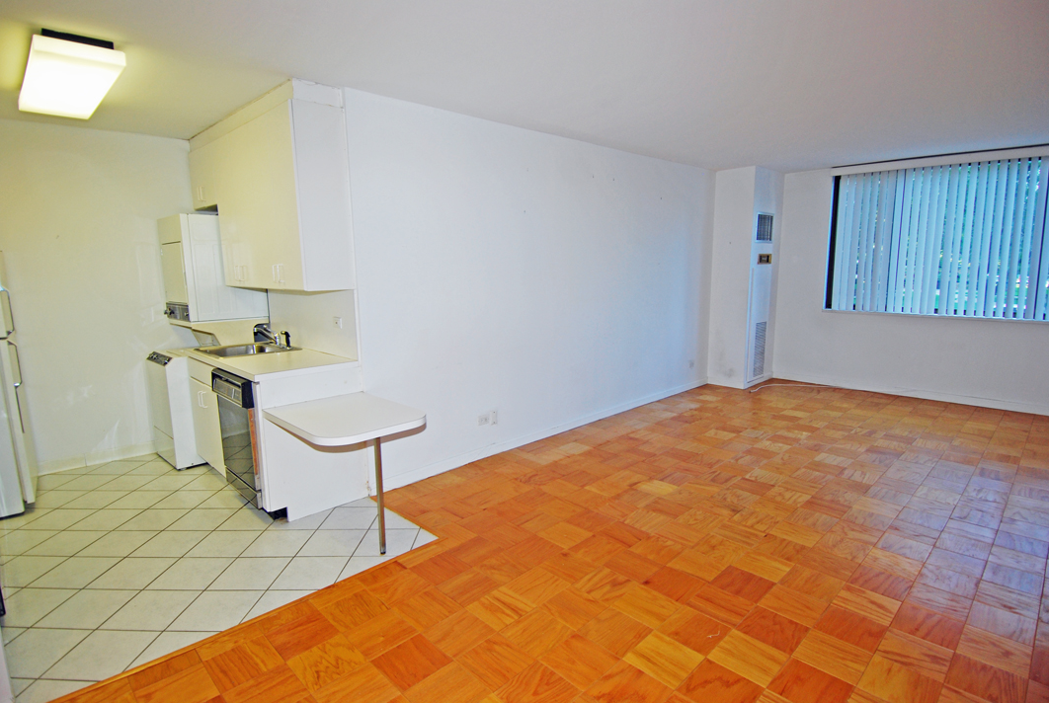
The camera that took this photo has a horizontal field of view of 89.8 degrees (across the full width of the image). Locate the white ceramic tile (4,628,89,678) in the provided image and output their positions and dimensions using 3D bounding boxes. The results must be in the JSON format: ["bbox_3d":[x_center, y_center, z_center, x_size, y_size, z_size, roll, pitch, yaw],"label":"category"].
[{"bbox_3d":[-1.992,1.230,2.129,0.300,0.010,0.300,0,9,0],"label":"white ceramic tile"}]

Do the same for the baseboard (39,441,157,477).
[{"bbox_3d":[-3.389,0.850,4.205,0.755,0.102,0.015,-9,13,-44],"label":"baseboard"}]

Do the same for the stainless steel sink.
[{"bbox_3d":[-2.105,0.070,4.014,0.550,0.170,0.620,-9,12,-44],"label":"stainless steel sink"}]

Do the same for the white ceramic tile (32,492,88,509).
[{"bbox_3d":[-3.205,1.019,3.599,0.300,0.010,0.300,0,9,0],"label":"white ceramic tile"}]

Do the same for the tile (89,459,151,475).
[{"bbox_3d":[-3.179,0.917,4.130,0.298,0.010,0.298,0,9,-1],"label":"tile"}]

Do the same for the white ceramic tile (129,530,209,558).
[{"bbox_3d":[-2.003,1.101,3.007,0.300,0.010,0.300,0,9,0],"label":"white ceramic tile"}]

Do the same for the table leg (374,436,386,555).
[{"bbox_3d":[-0.775,0.781,2.818,0.033,0.667,0.033,-9,12,-44],"label":"table leg"}]

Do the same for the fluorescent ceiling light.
[{"bbox_3d":[-2.439,-1.440,2.807,0.335,0.105,1.250,-9,13,-44],"label":"fluorescent ceiling light"}]

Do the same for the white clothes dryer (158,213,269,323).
[{"bbox_3d":[-2.629,-0.696,4.459,0.598,0.820,0.587,7,11,41],"label":"white clothes dryer"}]

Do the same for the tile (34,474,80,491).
[{"bbox_3d":[-3.469,0.966,3.837,0.298,0.010,0.298,0,9,-1],"label":"tile"}]

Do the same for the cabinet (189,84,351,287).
[{"bbox_3d":[-1.952,-1.075,3.913,0.315,1.180,2.190,-9,13,-44],"label":"cabinet"}]

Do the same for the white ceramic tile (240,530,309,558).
[{"bbox_3d":[-1.406,1.097,3.006,0.300,0.010,0.300,0,9,0],"label":"white ceramic tile"}]

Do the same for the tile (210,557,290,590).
[{"bbox_3d":[-1.397,1.136,2.699,0.298,0.010,0.298,0,9,-1],"label":"tile"}]

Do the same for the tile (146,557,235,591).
[{"bbox_3d":[-1.702,1.144,2.711,0.300,0.010,0.300,0,9,0],"label":"tile"}]

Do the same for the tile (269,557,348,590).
[{"bbox_3d":[-1.103,1.133,2.702,0.298,0.010,0.298,0,9,-1],"label":"tile"}]

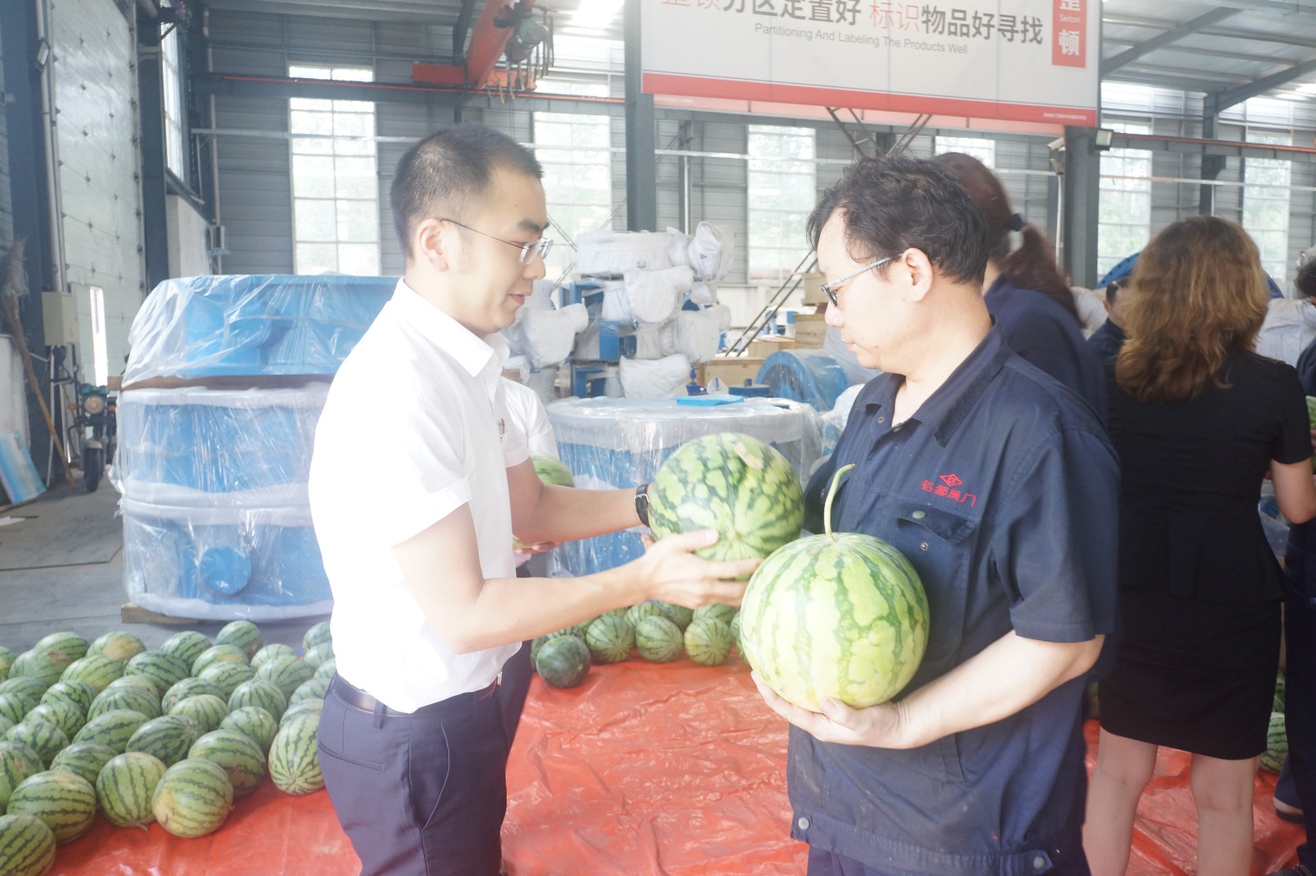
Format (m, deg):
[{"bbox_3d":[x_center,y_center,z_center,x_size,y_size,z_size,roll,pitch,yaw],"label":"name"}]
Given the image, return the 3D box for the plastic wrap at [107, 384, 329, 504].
[{"bbox_3d":[-2.218,0.010,5.404,1.260,0.580,1.240,-3,6,-22],"label":"plastic wrap"}]

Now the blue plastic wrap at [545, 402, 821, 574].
[{"bbox_3d":[0.135,0.273,5.901,1.560,0.970,1.500,0,5,1],"label":"blue plastic wrap"}]

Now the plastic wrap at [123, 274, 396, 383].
[{"bbox_3d":[-2.112,-0.590,5.370,1.400,0.550,1.320,-3,6,-21],"label":"plastic wrap"}]

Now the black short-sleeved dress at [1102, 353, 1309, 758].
[{"bbox_3d":[1.112,0.237,2.050,0.450,0.830,0.280,2,6,27],"label":"black short-sleeved dress"}]

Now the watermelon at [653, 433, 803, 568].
[{"bbox_3d":[0.087,0.085,1.260,0.203,0.192,0.200,0,5,4],"label":"watermelon"}]

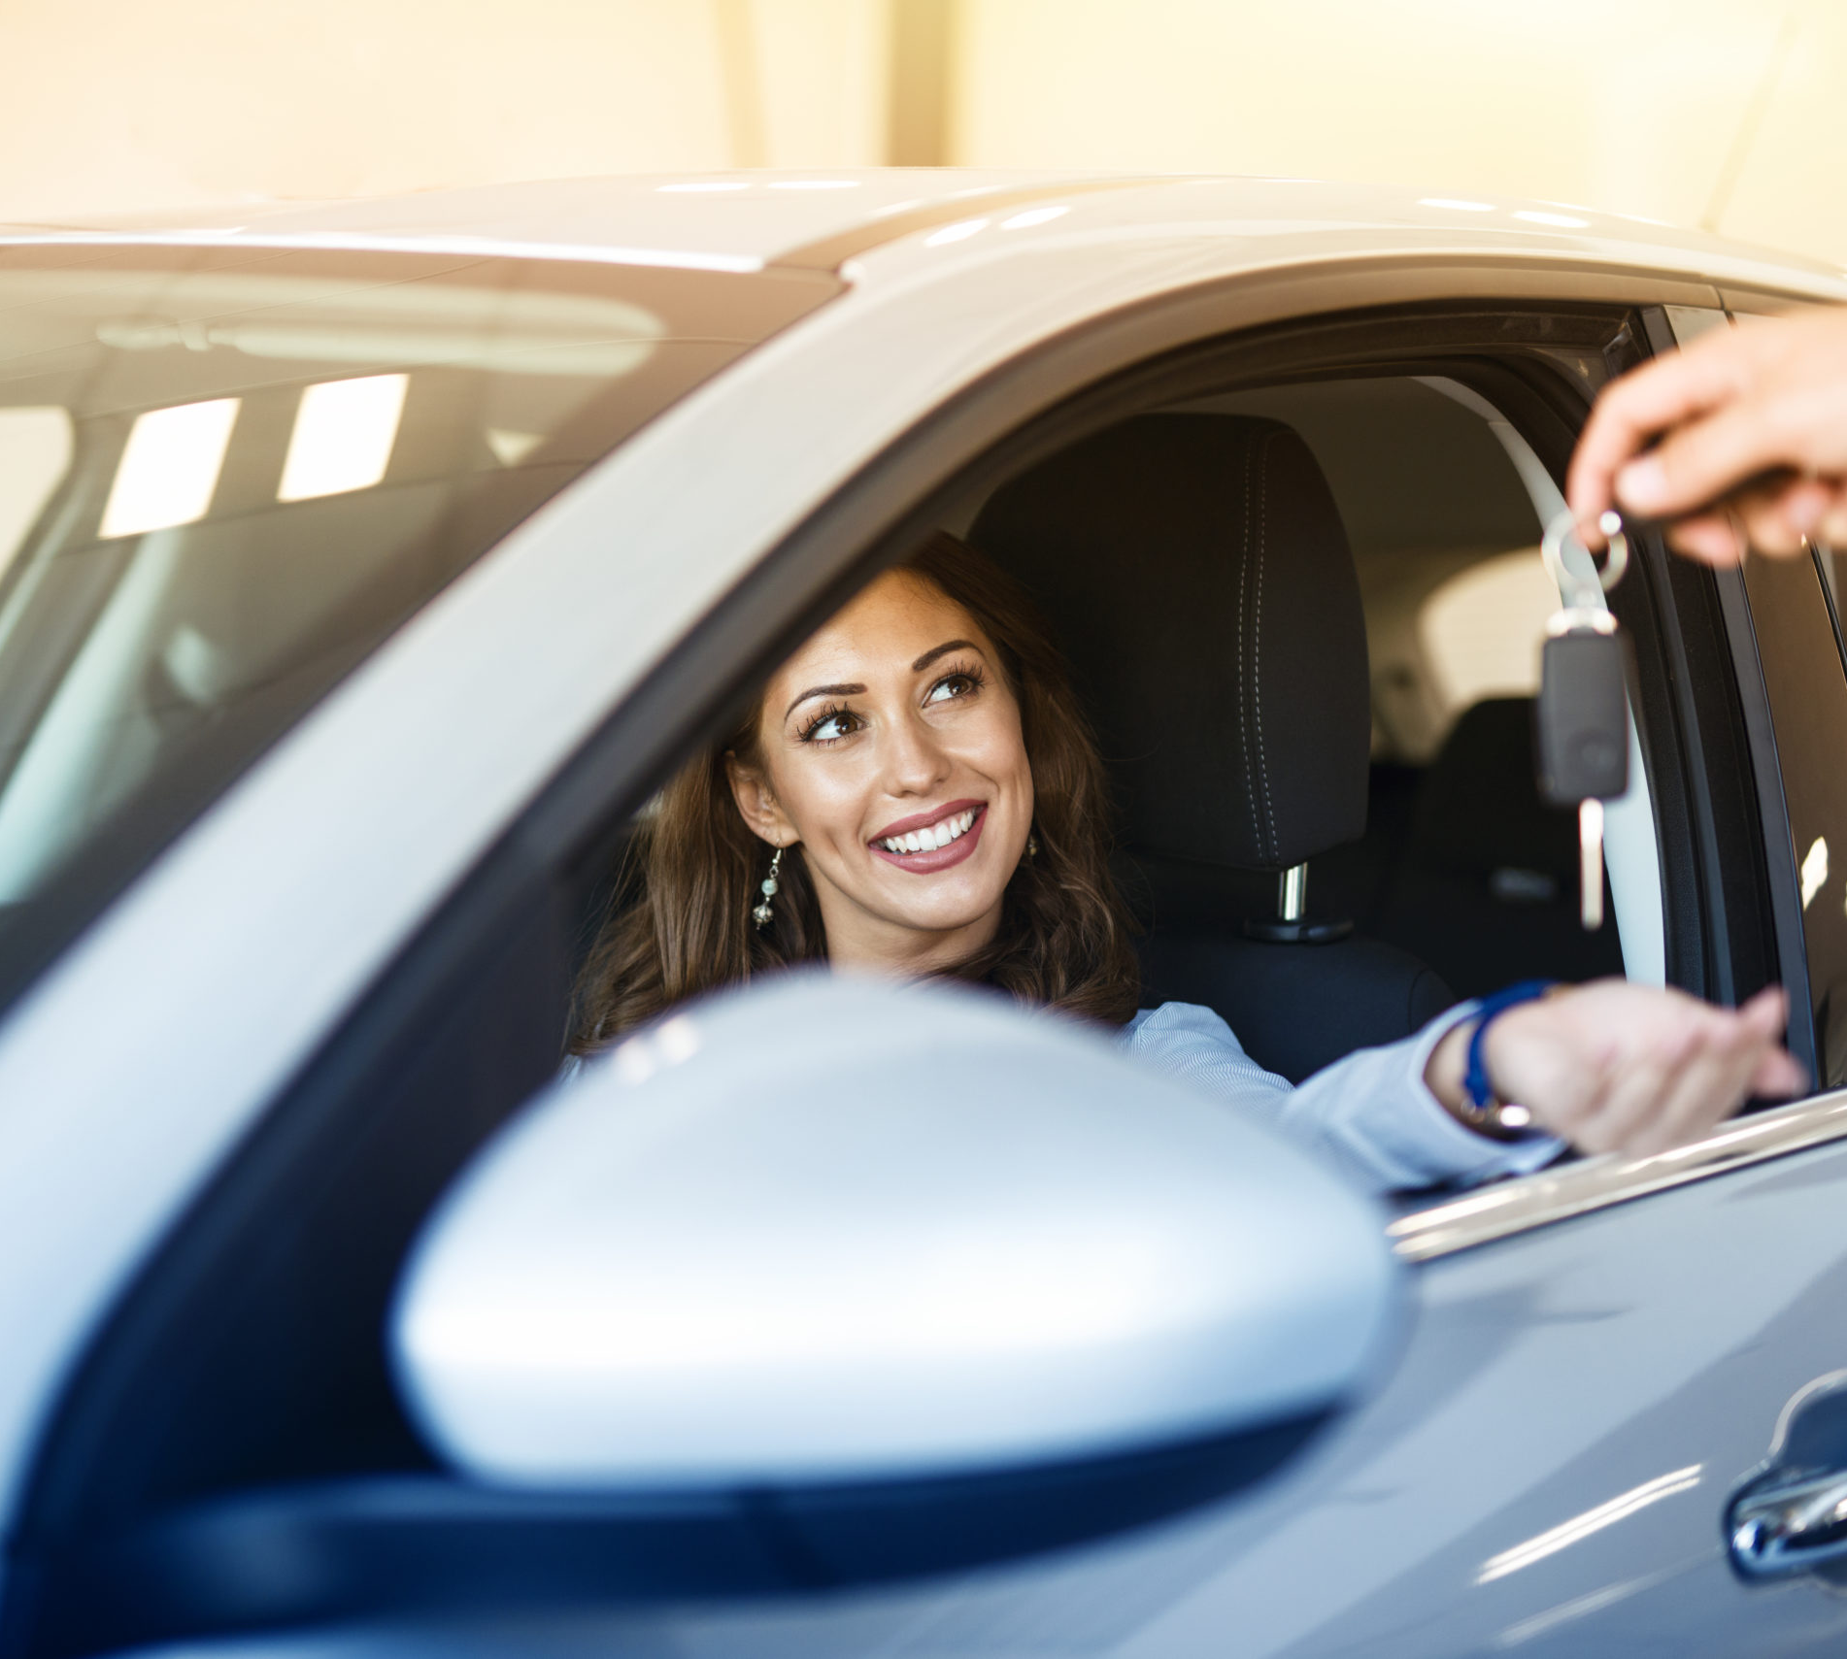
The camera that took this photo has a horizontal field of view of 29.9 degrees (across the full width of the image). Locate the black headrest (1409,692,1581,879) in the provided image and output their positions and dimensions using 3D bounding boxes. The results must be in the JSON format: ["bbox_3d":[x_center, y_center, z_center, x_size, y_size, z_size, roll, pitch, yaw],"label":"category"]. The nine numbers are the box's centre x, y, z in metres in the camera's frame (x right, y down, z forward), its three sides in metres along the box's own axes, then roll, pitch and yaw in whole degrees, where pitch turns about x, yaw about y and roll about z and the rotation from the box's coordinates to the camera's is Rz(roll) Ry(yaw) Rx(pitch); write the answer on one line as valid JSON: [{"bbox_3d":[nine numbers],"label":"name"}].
[{"bbox_3d":[0.482,-0.035,2.750,0.225,0.155,0.095,2,1,43],"label":"black headrest"}]

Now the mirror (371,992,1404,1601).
[{"bbox_3d":[-0.008,0.112,0.900,0.245,0.155,0.130,2,1,36],"label":"mirror"}]

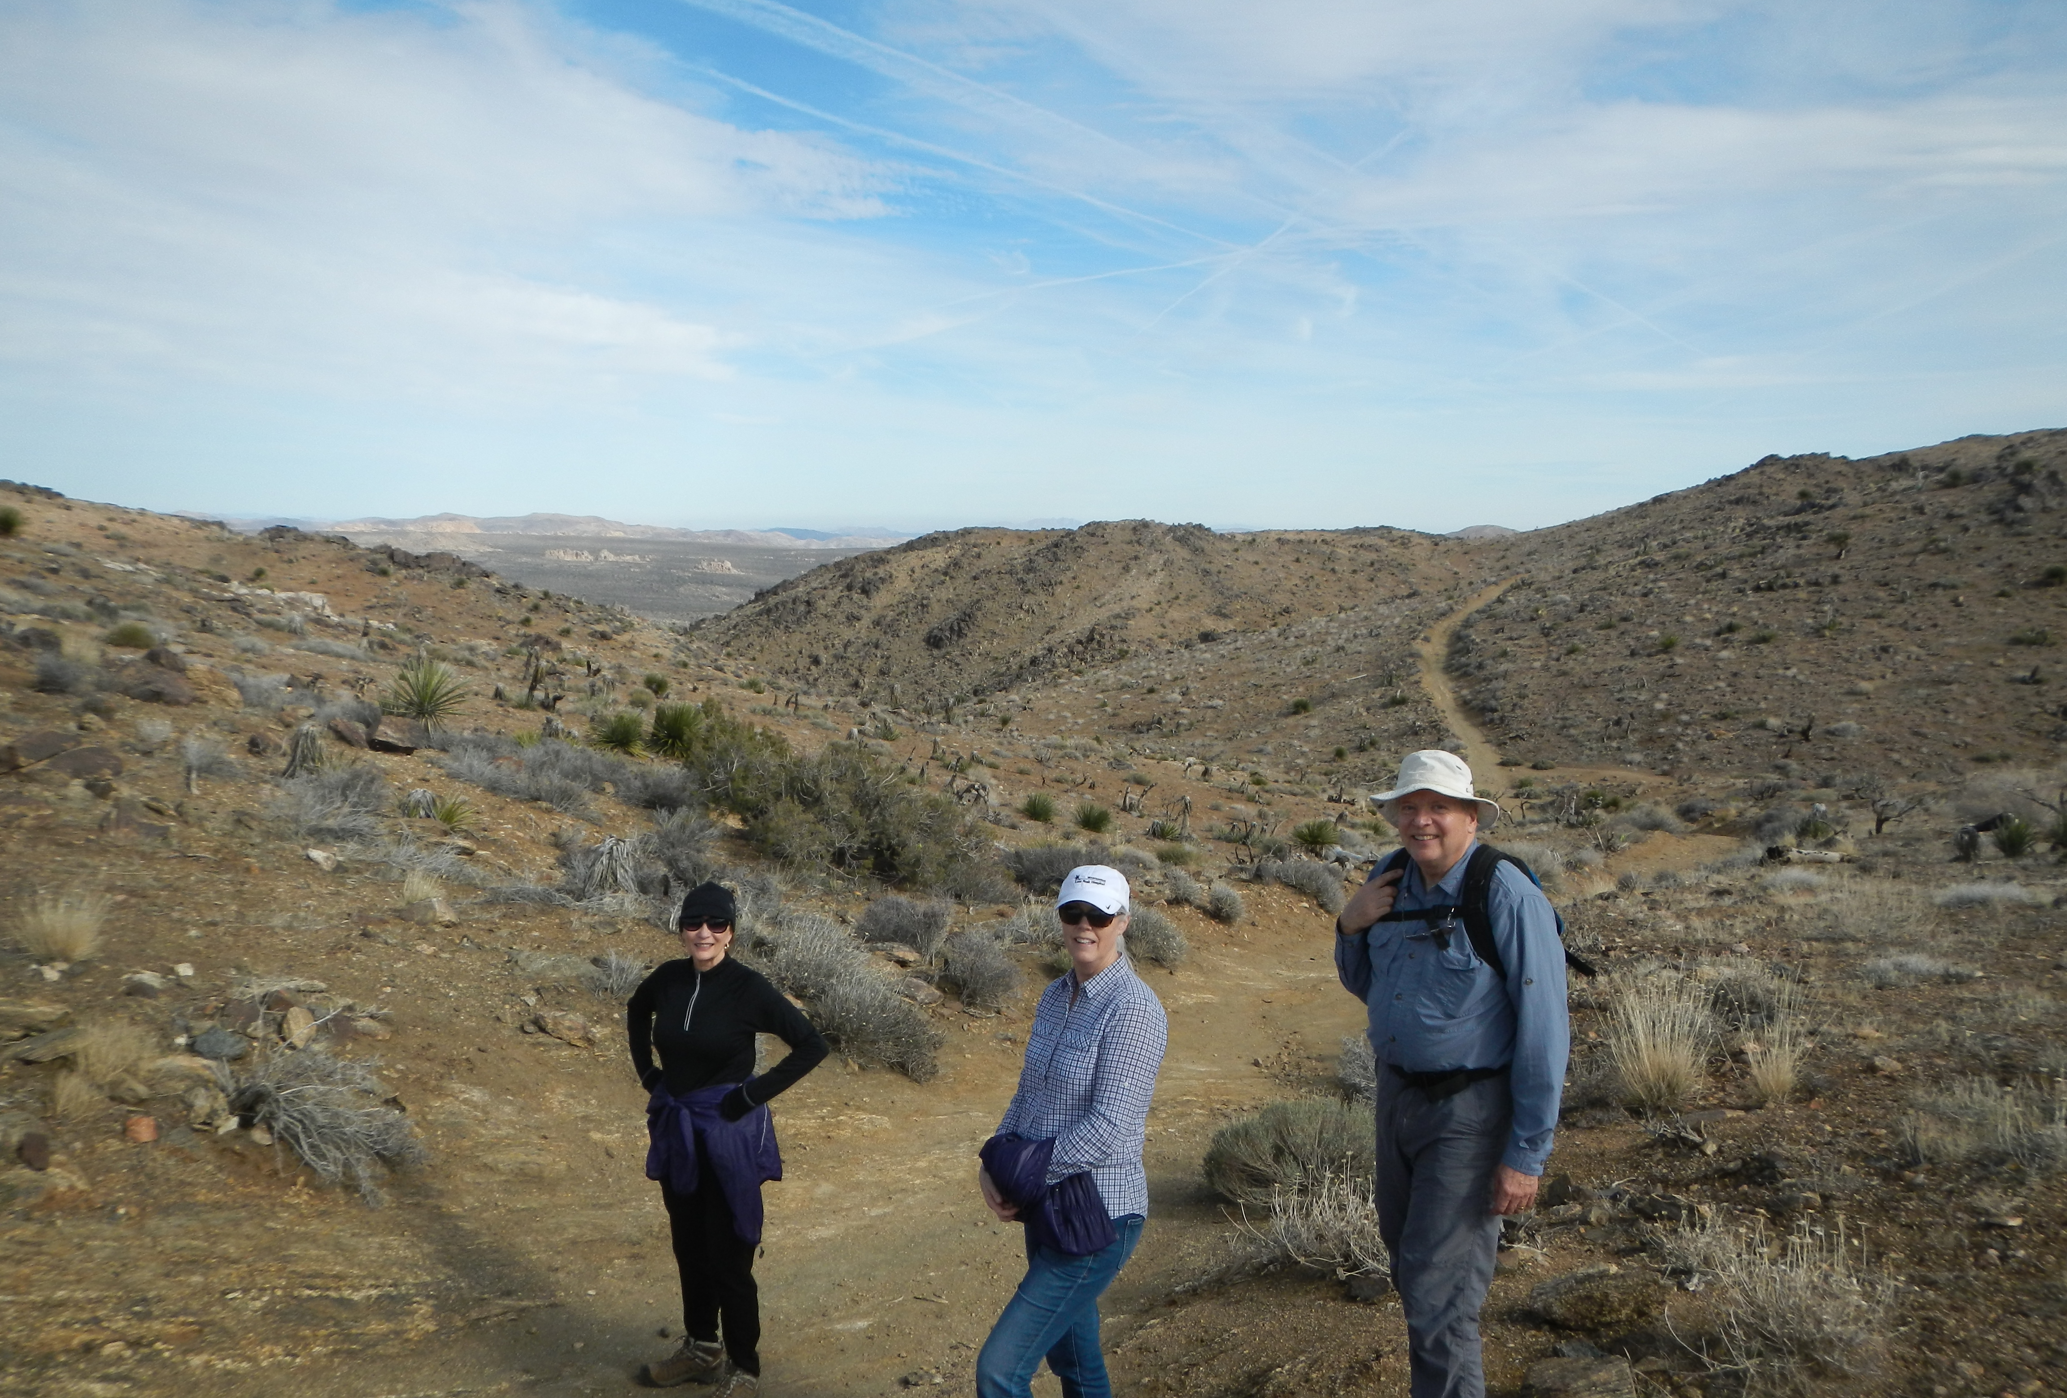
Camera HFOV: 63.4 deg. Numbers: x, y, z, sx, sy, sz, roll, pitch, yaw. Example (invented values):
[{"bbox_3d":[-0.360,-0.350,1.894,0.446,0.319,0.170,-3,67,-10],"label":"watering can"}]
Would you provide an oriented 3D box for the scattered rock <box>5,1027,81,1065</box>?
[{"bbox_3d":[-4.677,1.640,7.900,0.370,0.160,0.270,-4,7,-31],"label":"scattered rock"}]

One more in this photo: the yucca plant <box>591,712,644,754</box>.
[{"bbox_3d":[-4.666,0.381,18.800,0.599,0.405,0.599,-1,6,-14],"label":"yucca plant"}]

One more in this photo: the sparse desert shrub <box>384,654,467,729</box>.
[{"bbox_3d":[-6.528,-0.070,18.000,0.900,0.800,0.880,-2,6,-20],"label":"sparse desert shrub"}]

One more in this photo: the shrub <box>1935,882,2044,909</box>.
[{"bbox_3d":[8.169,1.685,14.300,0.912,0.180,0.638,3,7,30],"label":"shrub"}]

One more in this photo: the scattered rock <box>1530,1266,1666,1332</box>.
[{"bbox_3d":[1.832,1.953,5.450,0.440,0.180,0.320,2,6,19],"label":"scattered rock"}]

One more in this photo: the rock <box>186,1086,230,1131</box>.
[{"bbox_3d":[-3.507,1.738,7.100,0.190,0.180,0.170,-3,7,-27],"label":"rock"}]

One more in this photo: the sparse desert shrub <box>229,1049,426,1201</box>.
[{"bbox_3d":[-2.747,1.657,6.500,0.766,0.466,0.651,-2,6,-23],"label":"sparse desert shrub"}]

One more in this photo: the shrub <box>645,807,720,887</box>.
[{"bbox_3d":[-2.731,1.149,13.000,0.580,0.610,0.550,-1,6,-12],"label":"shrub"}]

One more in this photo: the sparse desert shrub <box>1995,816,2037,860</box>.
[{"bbox_3d":[11.733,1.647,20.000,0.500,0.460,0.500,3,7,30],"label":"sparse desert shrub"}]

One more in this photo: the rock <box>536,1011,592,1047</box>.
[{"bbox_3d":[-2.356,1.658,8.400,0.270,0.130,0.200,-2,6,-16],"label":"rock"}]

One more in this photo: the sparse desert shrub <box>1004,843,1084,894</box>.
[{"bbox_3d":[0.093,1.488,14.800,0.780,0.420,0.650,0,6,0],"label":"sparse desert shrub"}]

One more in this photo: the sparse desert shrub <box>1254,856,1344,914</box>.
[{"bbox_3d":[2.460,1.722,15.500,0.820,0.480,0.650,1,6,9],"label":"sparse desert shrub"}]

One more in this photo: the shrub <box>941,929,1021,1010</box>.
[{"bbox_3d":[-0.336,1.731,10.700,0.520,0.500,0.500,0,6,-2],"label":"shrub"}]

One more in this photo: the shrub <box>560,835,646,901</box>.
[{"bbox_3d":[-3.140,1.231,12.200,0.636,0.396,0.573,-1,6,-15],"label":"shrub"}]

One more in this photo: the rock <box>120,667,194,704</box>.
[{"bbox_3d":[-8.907,-0.131,17.000,0.755,0.344,0.566,-3,6,-28],"label":"rock"}]

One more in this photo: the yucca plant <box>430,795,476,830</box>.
[{"bbox_3d":[-4.387,0.852,12.600,0.365,0.217,0.347,-2,6,-19],"label":"yucca plant"}]

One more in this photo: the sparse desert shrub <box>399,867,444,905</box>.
[{"bbox_3d":[-4.136,1.266,11.300,0.300,0.260,0.280,-2,6,-20],"label":"sparse desert shrub"}]

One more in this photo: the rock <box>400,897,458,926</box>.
[{"bbox_3d":[-3.581,1.257,9.900,0.344,0.134,0.258,-2,6,-20],"label":"rock"}]

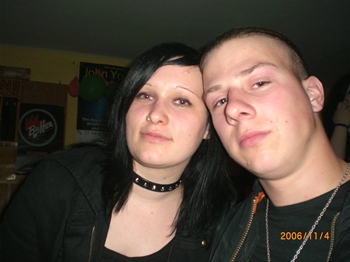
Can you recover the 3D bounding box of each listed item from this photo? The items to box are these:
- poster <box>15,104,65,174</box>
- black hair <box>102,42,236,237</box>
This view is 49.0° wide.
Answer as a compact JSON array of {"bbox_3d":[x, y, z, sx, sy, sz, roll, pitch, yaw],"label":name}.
[{"bbox_3d":[-0.935,0.060,2.700,0.300,0.480,0.012,3,-8,-17],"label":"poster"},{"bbox_3d":[-0.006,0.010,0.720,0.240,0.345,0.220,3,-6,10],"label":"black hair"}]

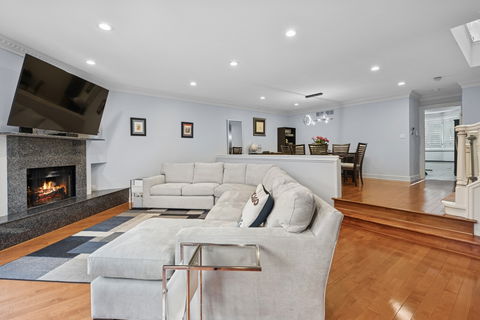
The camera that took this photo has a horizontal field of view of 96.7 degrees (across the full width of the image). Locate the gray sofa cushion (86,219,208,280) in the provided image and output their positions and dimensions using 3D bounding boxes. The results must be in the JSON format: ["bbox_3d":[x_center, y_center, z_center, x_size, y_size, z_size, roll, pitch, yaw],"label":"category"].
[{"bbox_3d":[-0.711,0.713,1.850,0.592,0.151,0.847,0,2,6],"label":"gray sofa cushion"}]

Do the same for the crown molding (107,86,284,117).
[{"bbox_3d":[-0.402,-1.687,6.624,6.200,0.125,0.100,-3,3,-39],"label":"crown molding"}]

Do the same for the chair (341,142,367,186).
[{"bbox_3d":[2.894,0.121,5.530,0.490,1.040,0.580,-3,4,-41],"label":"chair"}]

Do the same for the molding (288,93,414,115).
[{"bbox_3d":[3.250,-1.822,7.192,0.130,0.160,4.050,-3,4,-41],"label":"molding"}]

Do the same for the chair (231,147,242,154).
[{"bbox_3d":[-0.080,0.012,7.912,0.480,1.000,0.560,-3,4,-41],"label":"chair"}]

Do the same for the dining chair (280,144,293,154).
[{"bbox_3d":[1.578,0.092,6.172,0.480,1.000,0.570,-3,3,-39],"label":"dining chair"}]

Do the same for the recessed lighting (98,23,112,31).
[{"bbox_3d":[-1.660,-1.655,2.631,0.145,0.040,0.145,0,3,0],"label":"recessed lighting"}]

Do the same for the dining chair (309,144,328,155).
[{"bbox_3d":[2.002,0.133,5.059,0.570,1.000,0.480,-3,3,-39],"label":"dining chair"}]

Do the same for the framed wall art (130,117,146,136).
[{"bbox_3d":[-2.545,-0.830,5.379,0.376,0.468,0.030,-3,4,-40],"label":"framed wall art"}]

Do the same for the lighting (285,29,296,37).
[{"bbox_3d":[0.660,-1.662,2.775,0.140,0.040,0.140,0,3,0],"label":"lighting"}]

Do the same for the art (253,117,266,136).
[{"bbox_3d":[0.764,-1.254,8.131,0.656,0.708,0.040,-3,4,-40],"label":"art"}]

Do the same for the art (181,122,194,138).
[{"bbox_3d":[-1.431,-0.815,5.850,0.390,0.420,0.030,-3,3,-39],"label":"art"}]

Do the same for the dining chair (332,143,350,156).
[{"bbox_3d":[2.635,0.094,5.799,0.570,1.000,0.480,-3,3,-39],"label":"dining chair"}]

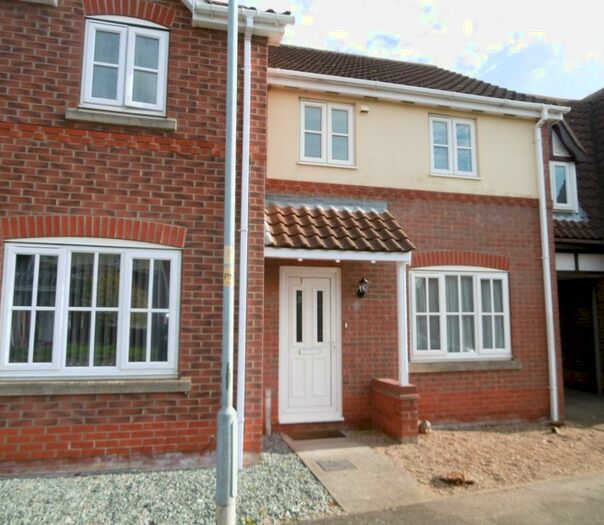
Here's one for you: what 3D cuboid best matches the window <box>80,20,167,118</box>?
[{"bbox_3d":[-1.922,-2.112,5.324,0.879,0.997,0.090,2,-7,-13],"label":"window"}]

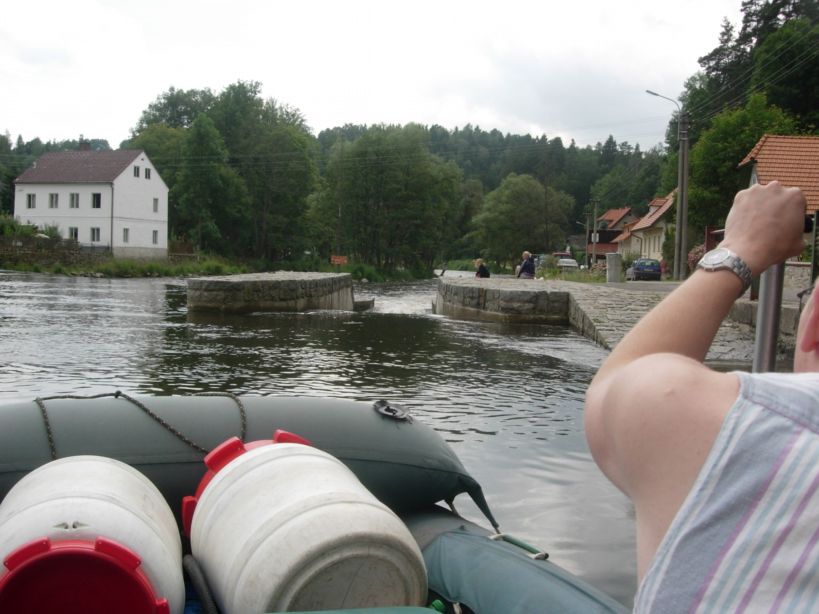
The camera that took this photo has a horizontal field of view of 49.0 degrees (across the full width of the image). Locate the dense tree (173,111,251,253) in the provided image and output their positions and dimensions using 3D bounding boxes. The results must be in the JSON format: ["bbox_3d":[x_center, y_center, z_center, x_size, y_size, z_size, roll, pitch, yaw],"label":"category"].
[{"bbox_3d":[-19.886,-11.873,89.537,8.000,14.470,7.800,1,3,0],"label":"dense tree"}]

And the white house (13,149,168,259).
[{"bbox_3d":[-29.986,-9.724,85.588,10.320,10.490,9.980,2,3,13],"label":"white house"}]

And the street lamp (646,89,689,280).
[{"bbox_3d":[14.822,-6.957,51.701,2.430,10.820,0.600,1,3,0],"label":"street lamp"}]

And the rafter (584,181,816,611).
[{"bbox_3d":[0.520,0.450,1.120,0.680,1.280,0.750,2,3,9],"label":"rafter"}]

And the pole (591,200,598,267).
[{"bbox_3d":[21.605,-8.320,104.693,1.050,8.130,0.350,1,3,0],"label":"pole"}]

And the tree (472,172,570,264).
[{"bbox_3d":[11.292,-8.759,91.665,10.400,9.850,10.000,1,3,0],"label":"tree"}]

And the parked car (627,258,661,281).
[{"bbox_3d":[15.070,-2.425,57.936,1.670,1.420,4.000,1,3,7],"label":"parked car"}]

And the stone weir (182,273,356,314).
[{"bbox_3d":[-3.493,-0.374,23.214,3.900,0.900,3.300,0,3,-25],"label":"stone weir"}]

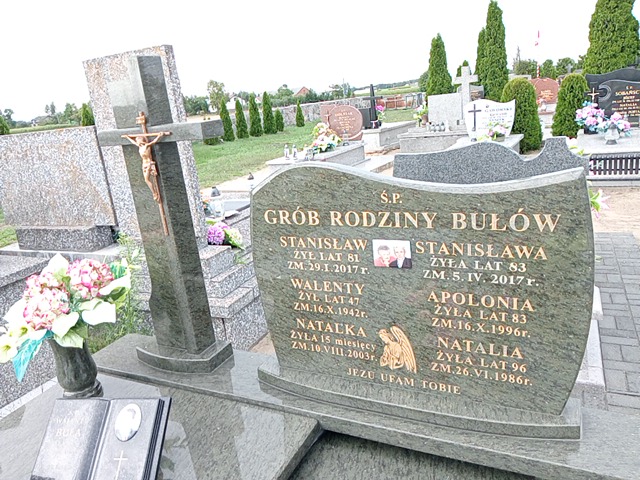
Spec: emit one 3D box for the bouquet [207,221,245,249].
[{"bbox_3d":[-0.734,-0.031,4.000,0.270,0.230,0.230,1,17,25],"label":"bouquet"}]

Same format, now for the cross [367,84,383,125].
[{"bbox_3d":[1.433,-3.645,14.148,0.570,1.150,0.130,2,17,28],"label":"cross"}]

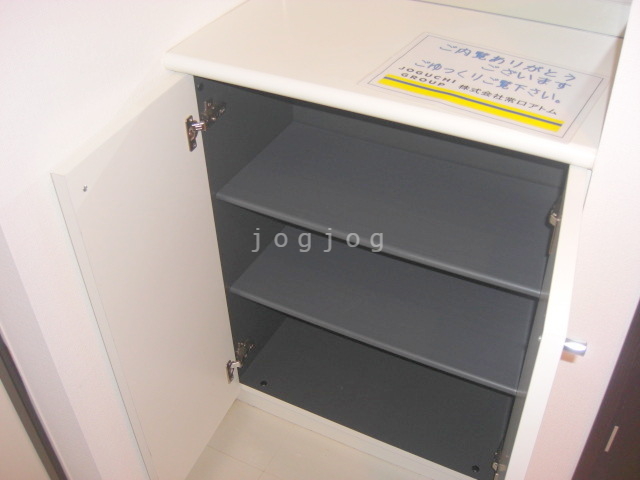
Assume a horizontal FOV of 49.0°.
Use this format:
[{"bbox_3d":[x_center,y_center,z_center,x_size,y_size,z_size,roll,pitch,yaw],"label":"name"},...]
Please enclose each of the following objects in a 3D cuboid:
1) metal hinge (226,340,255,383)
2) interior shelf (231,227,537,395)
[{"bbox_3d":[-0.164,0.255,1.523,0.036,0.066,0.095,17,43,22],"label":"metal hinge"},{"bbox_3d":[0.155,0.114,1.515,0.628,0.020,0.302,17,43,22],"label":"interior shelf"}]

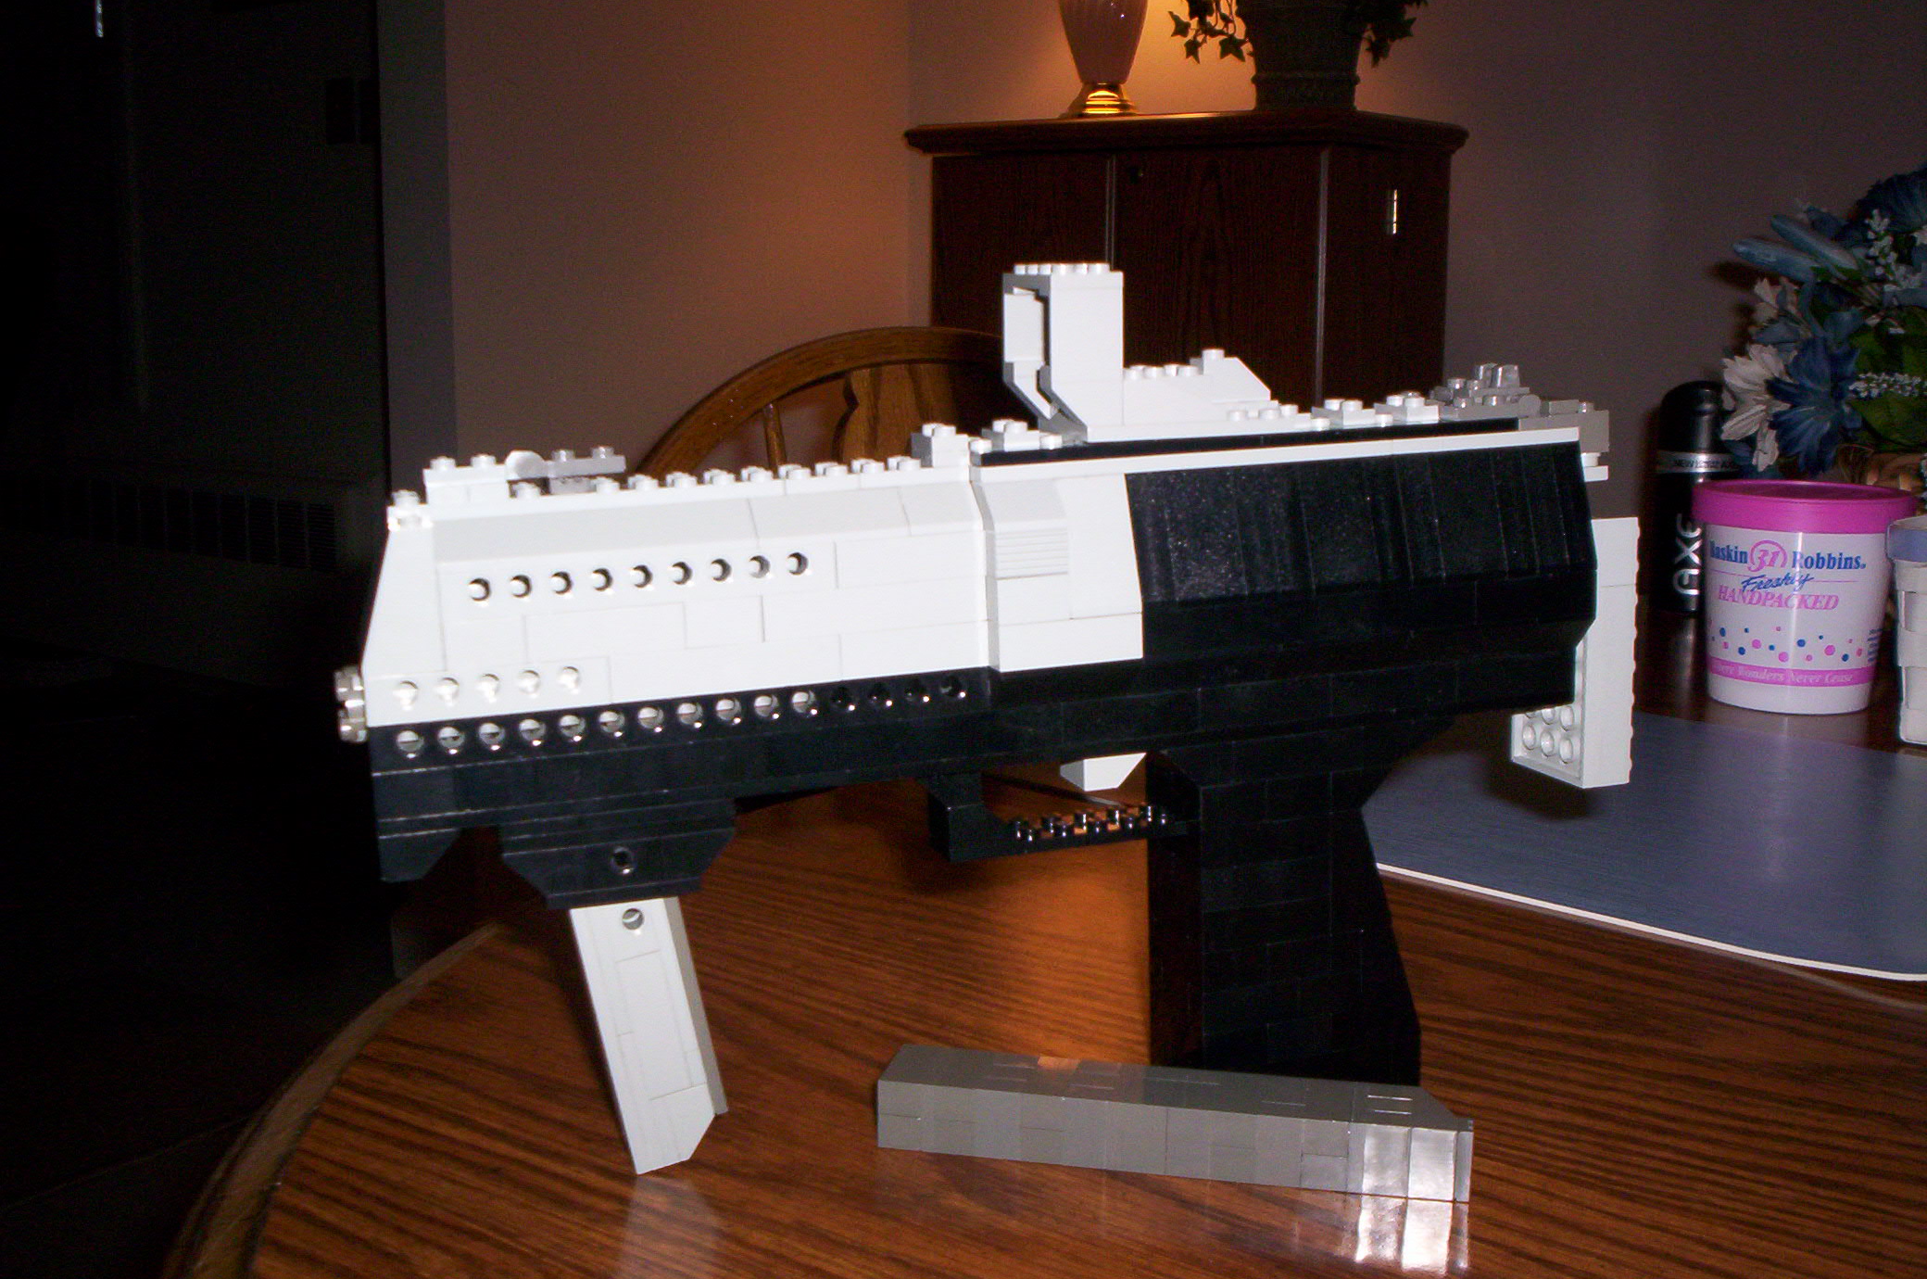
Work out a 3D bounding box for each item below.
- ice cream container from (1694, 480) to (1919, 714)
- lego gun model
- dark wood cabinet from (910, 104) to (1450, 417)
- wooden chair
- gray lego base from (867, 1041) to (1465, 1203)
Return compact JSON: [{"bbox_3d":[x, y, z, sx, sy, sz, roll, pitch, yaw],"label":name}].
[{"bbox_3d":[0.393,-0.021,0.960,0.101,0.100,0.101,6,11,29],"label":"ice cream container"},{"bbox_3d":[0.017,0.017,0.457,0.299,0.196,0.048,-5,9,-17],"label":"lego gun model"},{"bbox_3d":[0.290,-0.116,2.854,0.700,1.130,0.350,9,13,42],"label":"dark wood cabinet"},{"bbox_3d":[0.047,0.285,1.198,0.470,0.920,0.530,-3,10,-18],"label":"wooden chair"},{"bbox_3d":[0.046,0.106,0.449,0.128,0.016,0.024,3,10,12],"label":"gray lego base"}]

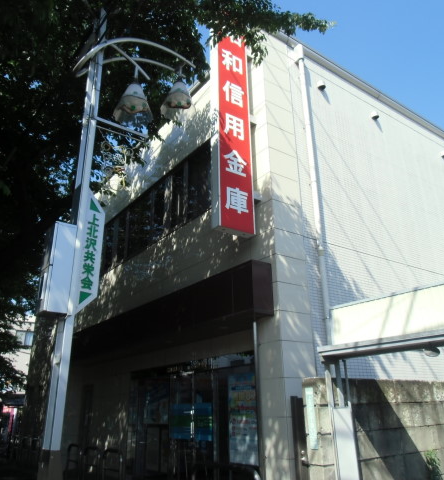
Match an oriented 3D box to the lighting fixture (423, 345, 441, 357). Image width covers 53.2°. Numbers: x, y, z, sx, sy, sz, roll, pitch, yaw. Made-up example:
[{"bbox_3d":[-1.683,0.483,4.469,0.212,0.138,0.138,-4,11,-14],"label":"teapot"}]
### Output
[{"bbox_3d":[2.098,1.107,4.427,0.150,0.120,0.150,13,-25,-34],"label":"lighting fixture"}]

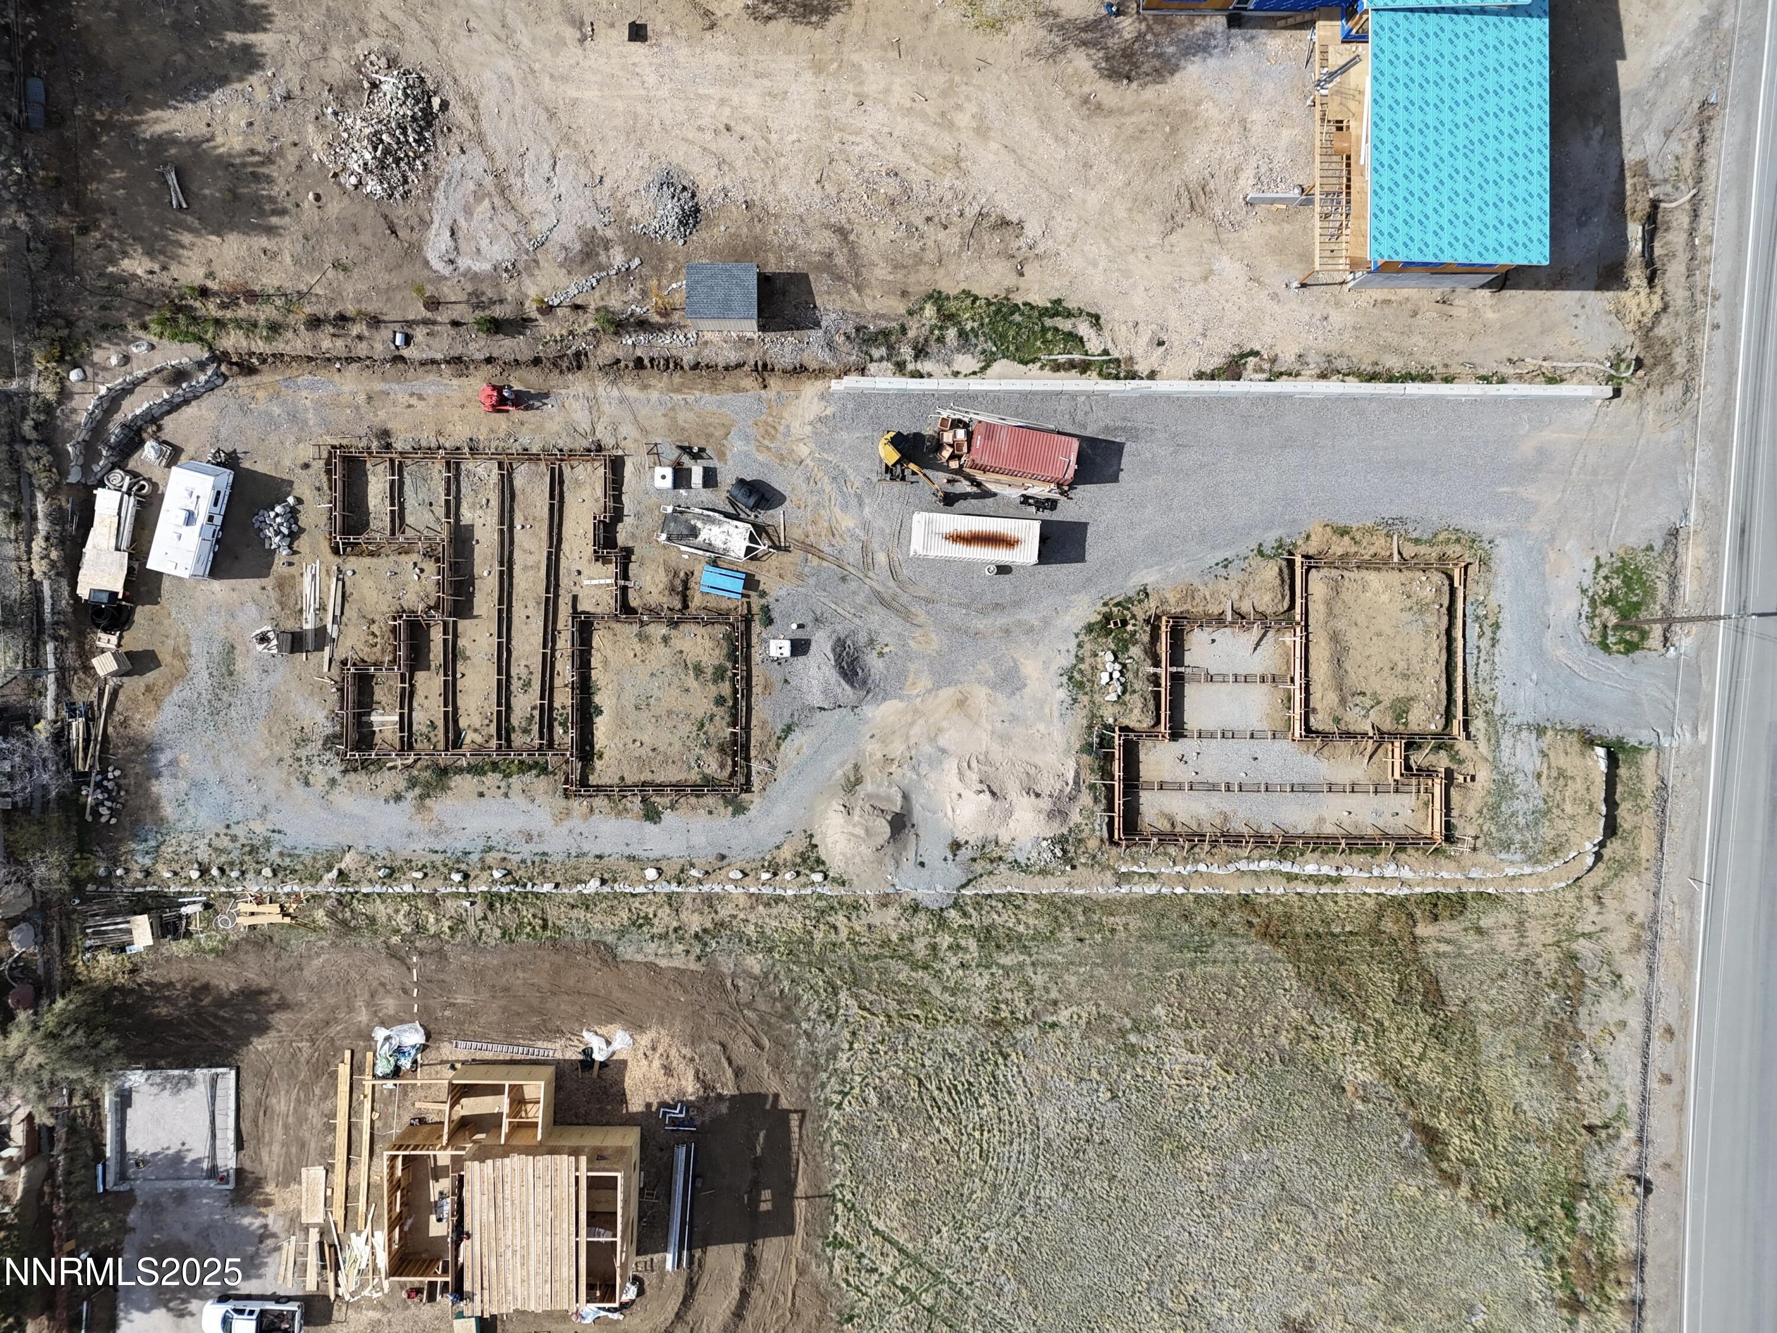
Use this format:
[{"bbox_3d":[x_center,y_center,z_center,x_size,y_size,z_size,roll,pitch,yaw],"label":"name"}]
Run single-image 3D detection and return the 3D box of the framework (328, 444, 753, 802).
[{"bbox_3d":[-21.070,-2.630,74.450,25.000,1.100,20.900,0,90,0],"label":"framework"}]

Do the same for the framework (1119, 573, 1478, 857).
[{"bbox_3d":[24.250,2.170,74.450,21.150,1.100,17.100,0,90,0],"label":"framework"}]

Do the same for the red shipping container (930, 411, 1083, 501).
[{"bbox_3d":[8.090,-12.680,73.700,6.060,2.590,2.440,10,90,0],"label":"red shipping container"}]

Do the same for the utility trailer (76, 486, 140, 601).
[{"bbox_3d":[-46.800,-7.240,74.300,2.600,1.400,6.700,9,90,0],"label":"utility trailer"}]

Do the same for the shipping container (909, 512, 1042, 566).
[{"bbox_3d":[5.190,-7.540,73.700,7.360,2.590,2.440,4,90,0],"label":"shipping container"}]

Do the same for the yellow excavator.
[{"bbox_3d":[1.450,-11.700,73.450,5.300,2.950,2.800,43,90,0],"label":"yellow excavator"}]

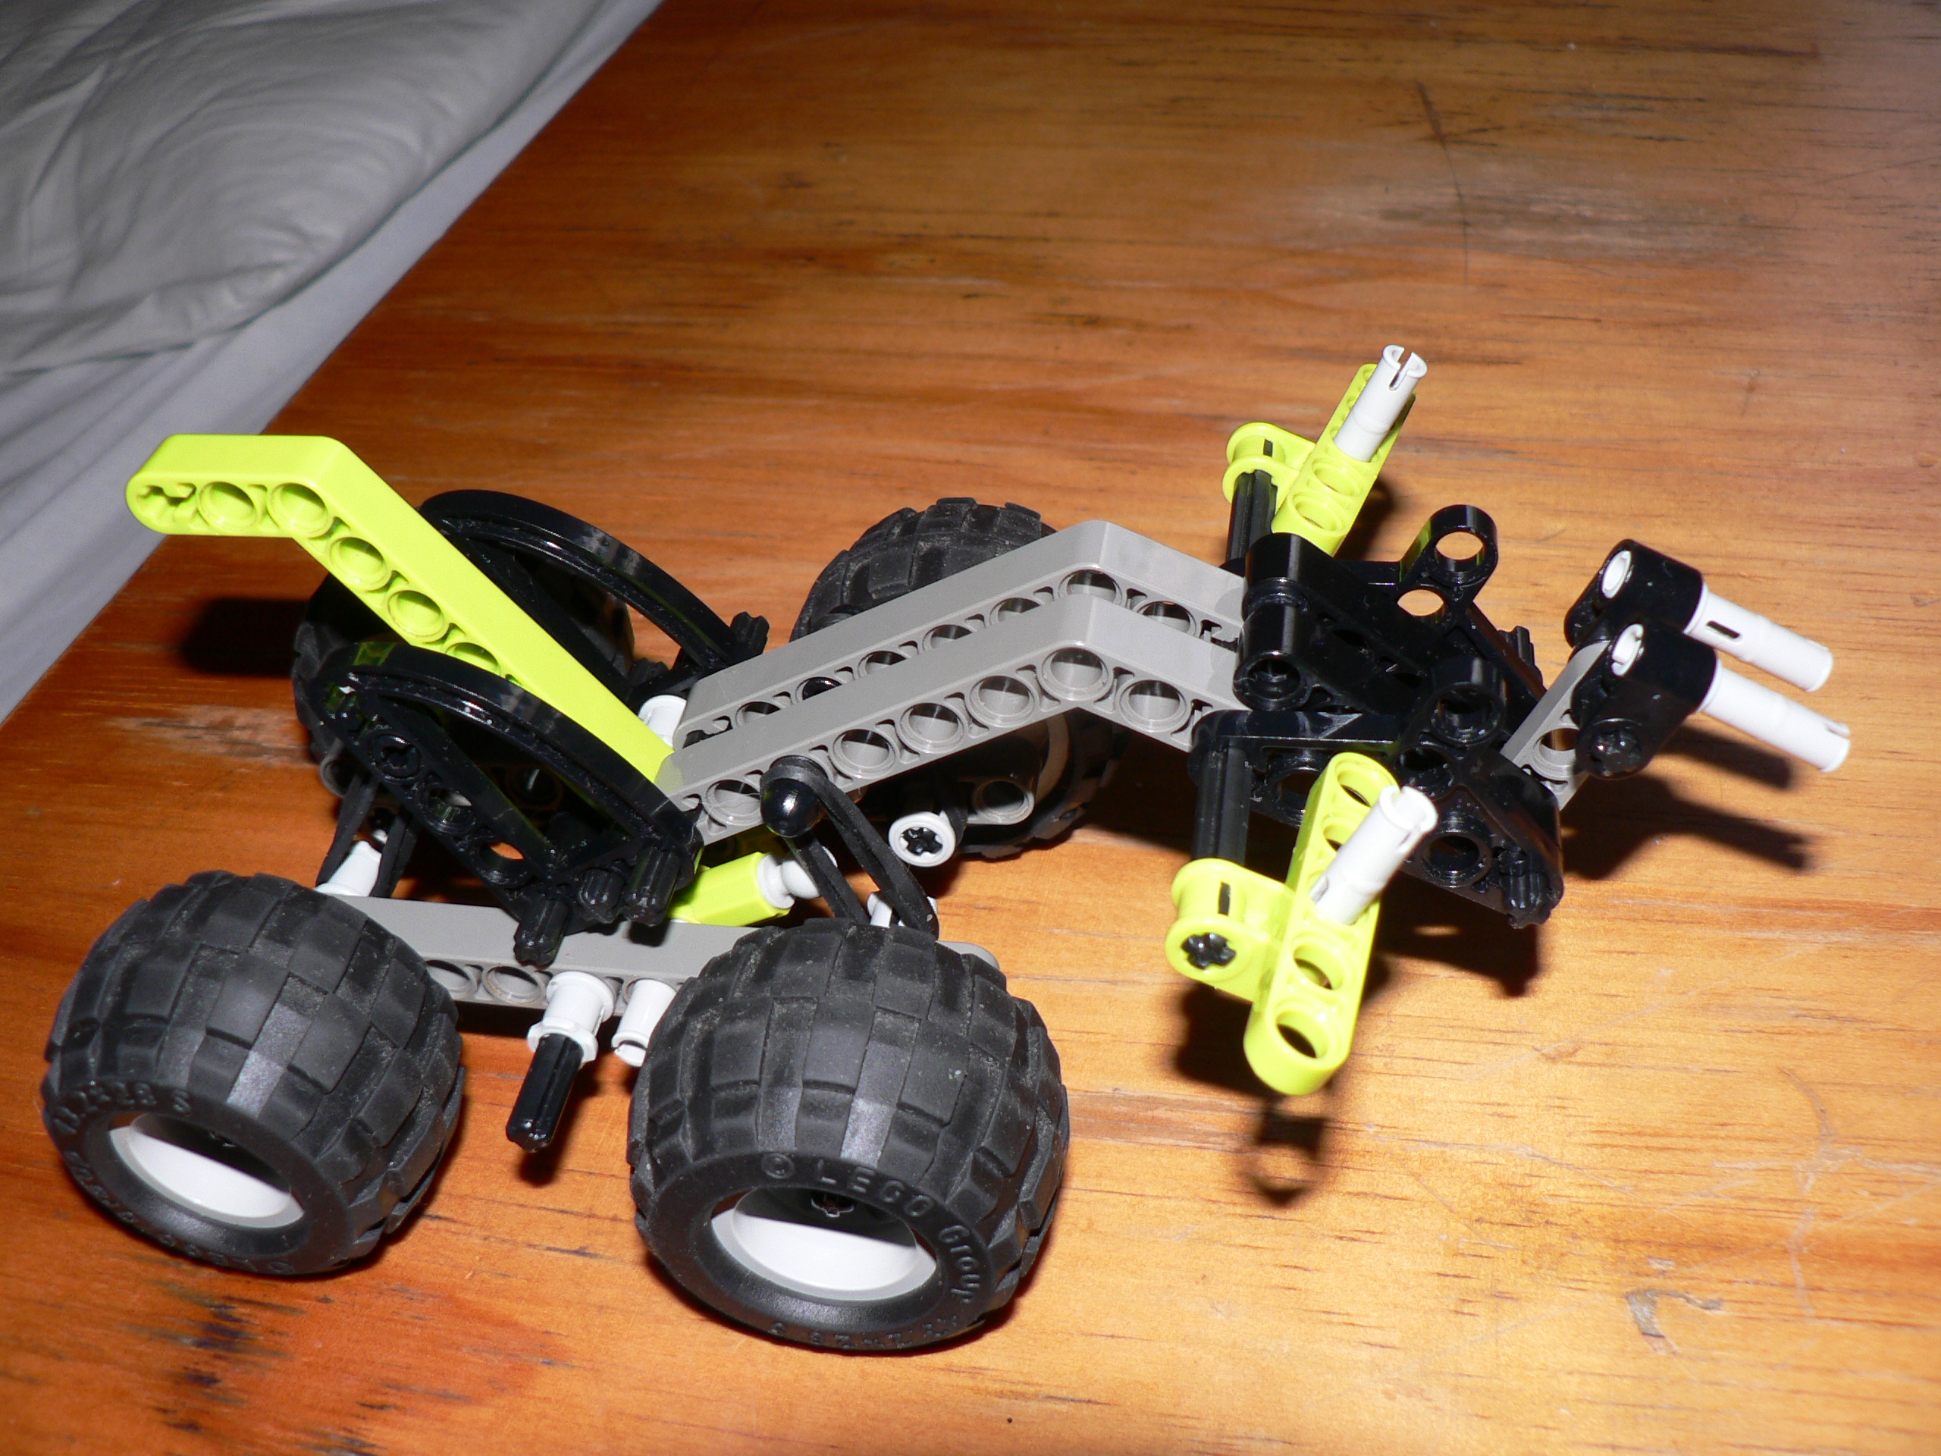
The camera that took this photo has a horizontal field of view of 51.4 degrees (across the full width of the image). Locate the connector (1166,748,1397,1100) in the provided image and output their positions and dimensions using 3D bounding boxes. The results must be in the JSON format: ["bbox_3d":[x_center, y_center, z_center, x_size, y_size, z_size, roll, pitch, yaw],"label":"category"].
[{"bbox_3d":[0.025,0.017,0.175,0.016,0.012,0.040,27,41,-1],"label":"connector"}]

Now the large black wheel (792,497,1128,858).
[{"bbox_3d":[-0.001,-0.006,0.253,0.043,0.043,0.028,2,34,4],"label":"large black wheel"}]

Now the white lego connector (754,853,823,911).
[{"bbox_3d":[-0.018,0.015,0.207,0.009,0.006,0.006,-21,33,26],"label":"white lego connector"}]

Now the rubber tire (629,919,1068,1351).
[{"bbox_3d":[-0.012,0.040,0.198,0.043,0.043,0.028,3,44,9],"label":"rubber tire"}]

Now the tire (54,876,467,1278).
[{"bbox_3d":[-0.073,0.036,0.207,0.043,0.043,0.028,3,44,9],"label":"tire"}]

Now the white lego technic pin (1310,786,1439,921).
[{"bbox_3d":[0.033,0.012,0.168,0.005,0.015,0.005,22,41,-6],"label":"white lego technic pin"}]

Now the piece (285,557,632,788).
[{"bbox_3d":[-0.064,-0.008,0.256,0.043,0.043,0.028,2,34,4],"label":"piece"}]

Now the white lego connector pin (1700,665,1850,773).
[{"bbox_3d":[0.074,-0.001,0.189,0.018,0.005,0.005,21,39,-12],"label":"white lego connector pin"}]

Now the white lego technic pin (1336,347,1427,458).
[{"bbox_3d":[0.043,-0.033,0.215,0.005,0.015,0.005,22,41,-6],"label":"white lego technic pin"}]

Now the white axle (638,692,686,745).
[{"bbox_3d":[-0.034,0.000,0.225,0.007,0.007,0.007,4,40,8],"label":"white axle"}]

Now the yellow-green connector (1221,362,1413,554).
[{"bbox_3d":[0.036,-0.029,0.221,0.016,0.012,0.040,31,41,4],"label":"yellow-green connector"}]

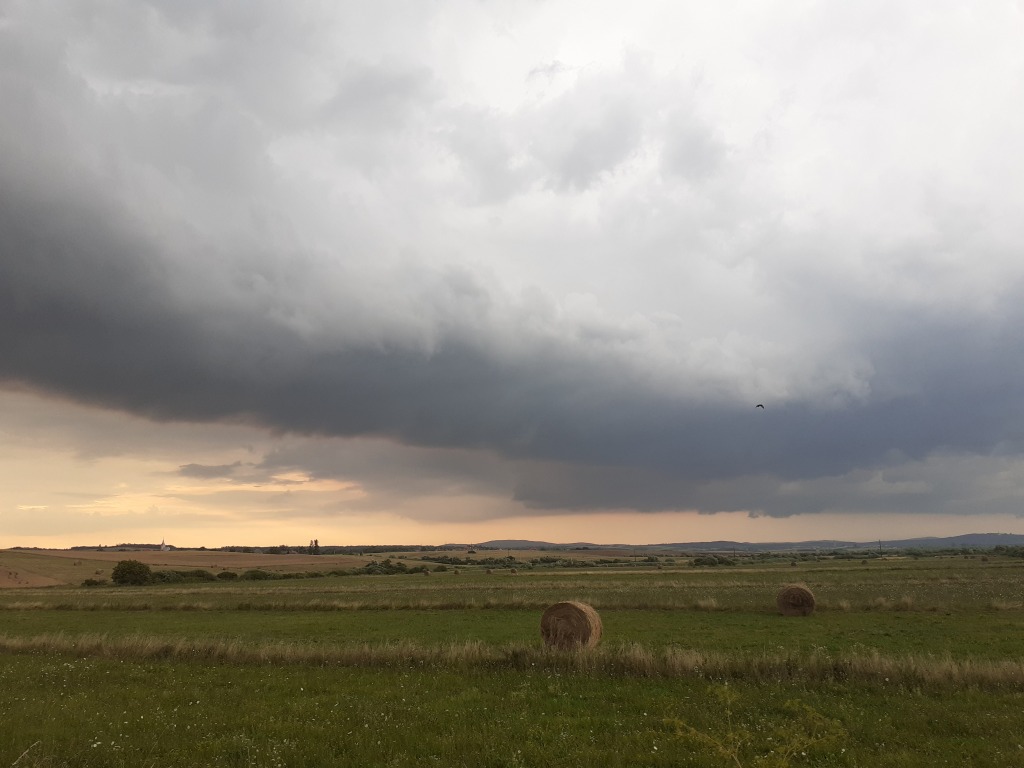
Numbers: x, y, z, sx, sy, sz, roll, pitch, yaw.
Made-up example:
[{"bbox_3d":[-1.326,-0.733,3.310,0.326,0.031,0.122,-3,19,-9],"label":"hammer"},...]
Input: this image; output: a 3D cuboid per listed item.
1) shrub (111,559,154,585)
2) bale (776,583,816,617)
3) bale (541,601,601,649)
[{"bbox_3d":[-37.159,18.438,78.000,4.000,2.450,3.700,5,-13,-24],"label":"shrub"},{"bbox_3d":[10.251,7.771,28.770,1.300,1.130,1.200,-4,-13,20],"label":"bale"},{"bbox_3d":[1.556,6.185,20.468,1.300,1.170,1.200,-4,-13,20],"label":"bale"}]

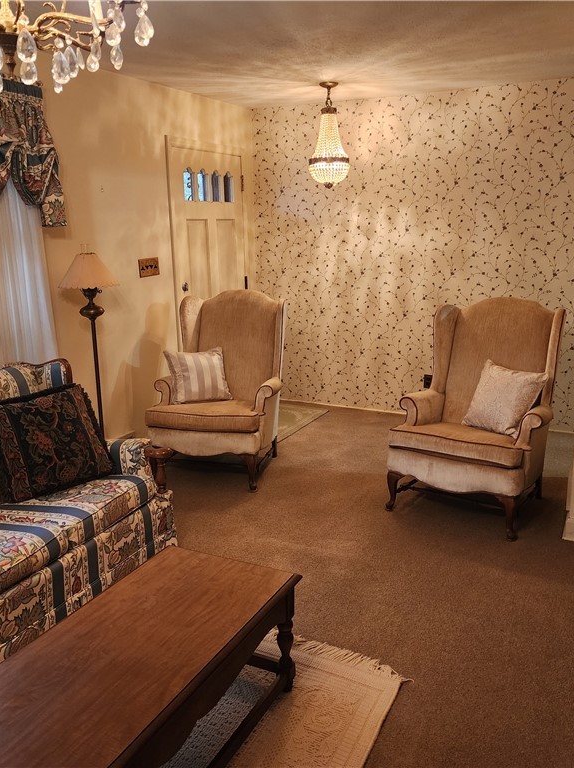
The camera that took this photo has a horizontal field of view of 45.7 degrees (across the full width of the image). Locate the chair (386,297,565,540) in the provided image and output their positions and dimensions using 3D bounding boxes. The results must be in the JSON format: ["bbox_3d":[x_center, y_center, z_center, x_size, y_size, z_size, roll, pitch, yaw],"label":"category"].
[{"bbox_3d":[1.030,0.110,3.688,0.778,1.104,0.823,8,16,33],"label":"chair"}]

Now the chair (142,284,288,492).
[{"bbox_3d":[-0.417,-0.008,4.313,0.778,1.104,0.823,3,14,16],"label":"chair"}]

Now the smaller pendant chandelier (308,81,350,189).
[{"bbox_3d":[0.286,-1.663,4.577,0.276,0.672,0.276,-1,14,0],"label":"smaller pendant chandelier"}]

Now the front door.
[{"bbox_3d":[-0.574,-0.728,5.252,0.070,2.067,0.953,6,15,27],"label":"front door"}]

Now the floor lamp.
[{"bbox_3d":[-1.077,-0.051,3.857,0.336,1.431,0.336,6,15,27],"label":"floor lamp"}]

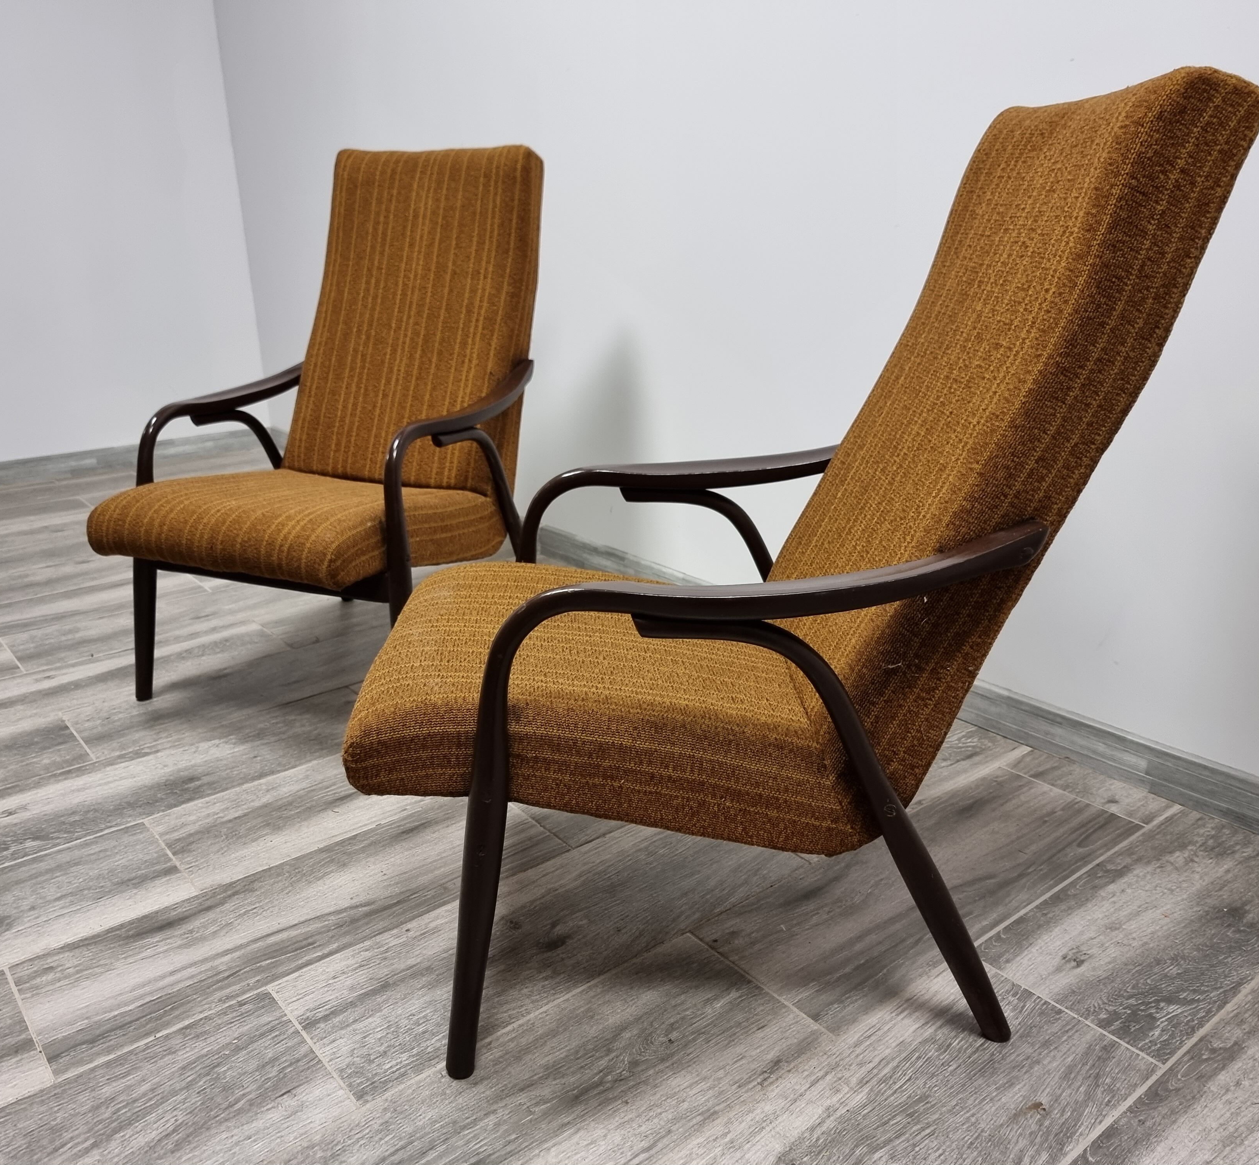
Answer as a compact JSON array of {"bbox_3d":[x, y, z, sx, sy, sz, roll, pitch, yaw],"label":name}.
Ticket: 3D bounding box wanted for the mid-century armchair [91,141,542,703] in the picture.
[{"bbox_3d":[-0.525,-0.306,2.024,0.607,0.975,0.826,7,20,20],"label":"mid-century armchair"}]

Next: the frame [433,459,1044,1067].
[{"bbox_3d":[0.108,0.141,1.319,0.615,0.588,0.607,0,19,-2],"label":"frame"}]

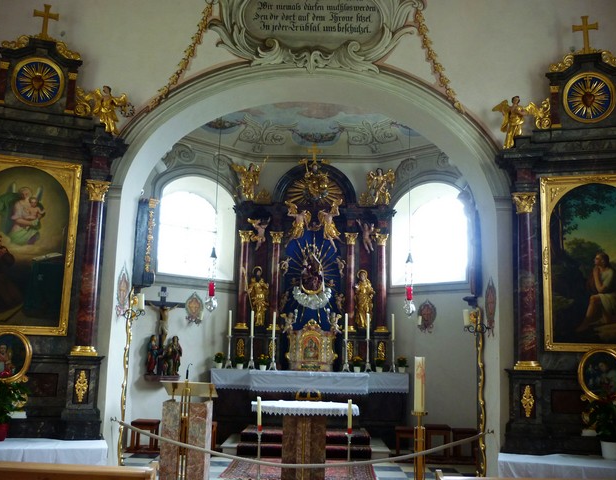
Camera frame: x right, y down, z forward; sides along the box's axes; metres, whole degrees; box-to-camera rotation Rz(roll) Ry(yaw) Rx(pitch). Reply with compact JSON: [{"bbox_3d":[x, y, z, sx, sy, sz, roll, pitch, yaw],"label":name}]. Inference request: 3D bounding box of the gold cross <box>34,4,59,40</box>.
[{"bbox_3d":[-2.557,-2.128,5.970,0.240,0.325,0.060,4,-9,-13],"label":"gold cross"}]

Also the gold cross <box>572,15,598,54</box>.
[{"bbox_3d":[2.906,-2.148,6.389,0.265,0.427,0.050,-1,-10,15],"label":"gold cross"}]

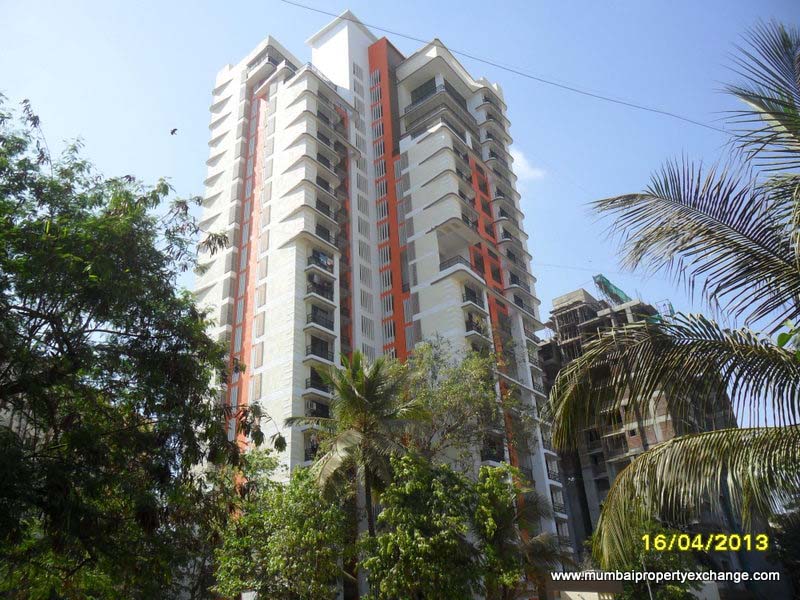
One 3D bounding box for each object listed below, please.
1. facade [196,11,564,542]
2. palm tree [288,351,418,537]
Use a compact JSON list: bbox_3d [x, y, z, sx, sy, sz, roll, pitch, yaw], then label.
[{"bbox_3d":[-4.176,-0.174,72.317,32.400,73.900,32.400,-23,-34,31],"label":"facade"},{"bbox_3d":[-1.873,9.034,28.099,6.500,14.800,6.500,-4,-29,0],"label":"palm tree"}]

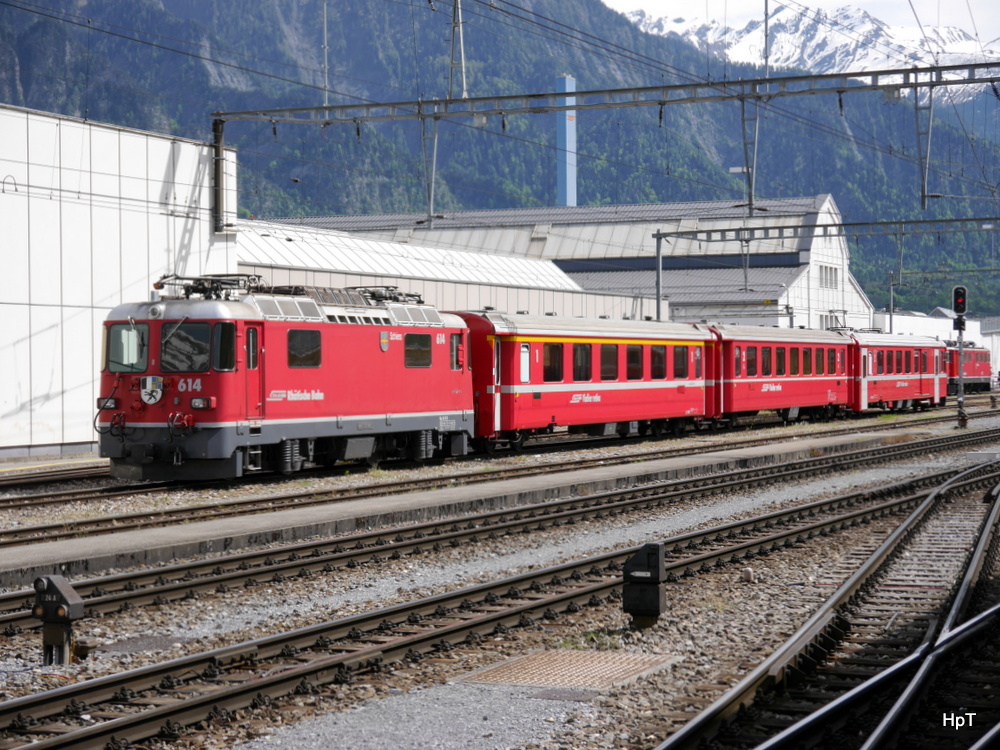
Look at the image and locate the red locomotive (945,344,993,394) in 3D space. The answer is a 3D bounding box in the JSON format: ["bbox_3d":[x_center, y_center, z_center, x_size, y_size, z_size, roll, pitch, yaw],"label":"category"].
[{"bbox_3d":[33.699,-0.517,166.599,2.700,3.900,14.300,0,0,23],"label":"red locomotive"}]

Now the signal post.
[{"bbox_3d":[16.370,-0.650,79.992,0.480,5.100,0.400,0,0,23],"label":"signal post"}]

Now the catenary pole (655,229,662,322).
[{"bbox_3d":[7.905,-2.682,112.014,0.260,9.100,0.260,0,0,23],"label":"catenary pole"}]

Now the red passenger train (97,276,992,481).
[{"bbox_3d":[6.894,-0.084,73.752,2.700,3.950,69.000,0,0,23],"label":"red passenger train"}]

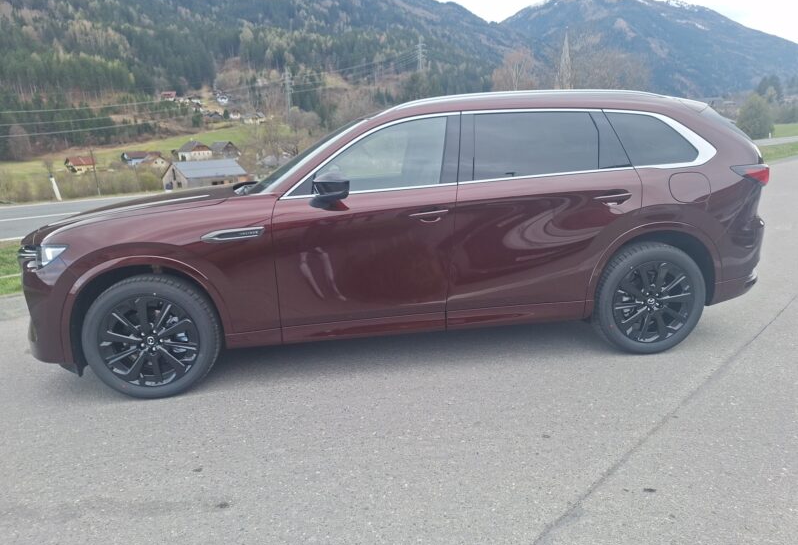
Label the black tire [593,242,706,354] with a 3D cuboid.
[{"bbox_3d":[1.633,0.169,3.525,0.743,0.743,0.240,-4,15,-6],"label":"black tire"}]

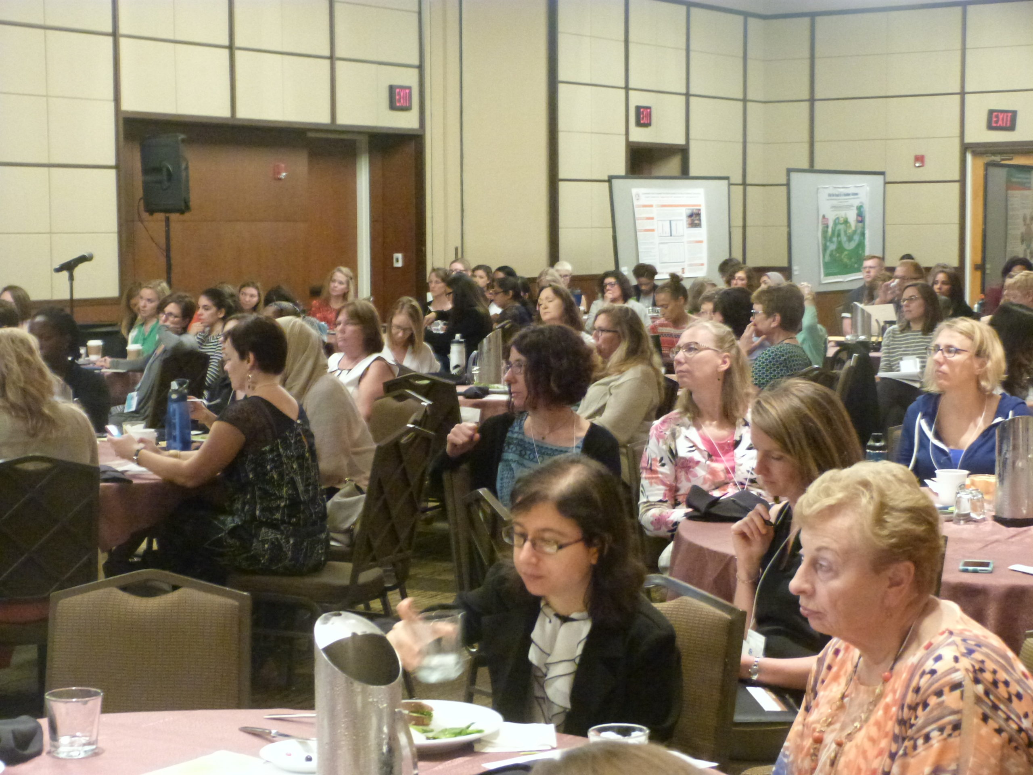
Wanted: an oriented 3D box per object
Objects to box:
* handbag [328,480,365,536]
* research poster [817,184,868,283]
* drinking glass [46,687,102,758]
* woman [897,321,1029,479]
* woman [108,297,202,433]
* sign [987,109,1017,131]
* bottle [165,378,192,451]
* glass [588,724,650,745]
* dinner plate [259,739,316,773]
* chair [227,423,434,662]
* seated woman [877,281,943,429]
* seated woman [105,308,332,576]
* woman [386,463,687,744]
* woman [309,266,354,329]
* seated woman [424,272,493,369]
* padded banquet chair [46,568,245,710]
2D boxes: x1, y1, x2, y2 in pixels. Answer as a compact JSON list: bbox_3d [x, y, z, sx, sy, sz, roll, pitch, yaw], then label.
[{"bbox_3d":[-0.591,0.421,7.642,0.270,0.210,0.140,1,4,14],"label":"handbag"},{"bbox_3d":[3.160,-1.488,20.800,0.020,0.914,1.180,0,4,32],"label":"research poster"},{"bbox_3d":[-0.705,0.534,3.421,0.090,0.094,0.090,0,4,0],"label":"drinking glass"},{"bbox_3d":[1.420,0.427,6.867,0.500,1.280,0.820,1,4,18],"label":"woman"},{"bbox_3d":[-1.923,0.122,11.418,0.750,1.270,0.500,1,5,23],"label":"woman"},{"bbox_3d":[5.110,-2.807,22.600,0.315,0.220,0.060,7,8,34],"label":"sign"},{"bbox_3d":[-1.258,0.107,7.976,0.090,0.275,0.090,-2,4,-17],"label":"bottle"},{"bbox_3d":[0.149,0.547,3.134,0.089,0.092,0.089,0,5,0],"label":"glass"},{"bbox_3d":[-0.303,0.572,3.300,0.180,0.023,0.180,0,5,0],"label":"dinner plate"},{"bbox_3d":[-0.585,0.586,7.291,0.590,0.930,0.440,2,5,25],"label":"chair"},{"bbox_3d":[2.120,0.031,11.950,0.500,1.220,0.780,3,5,33],"label":"seated woman"},{"bbox_3d":[-0.980,0.427,6.970,0.830,1.270,0.500,2,5,29],"label":"seated woman"},{"bbox_3d":[0.010,0.703,3.850,0.520,1.190,0.740,2,5,30],"label":"woman"},{"bbox_3d":[-1.460,-0.271,16.169,0.480,1.270,0.750,2,5,27],"label":"woman"},{"bbox_3d":[-0.482,-0.089,13.467,0.720,1.270,0.470,3,5,37],"label":"seated woman"},{"bbox_3d":[-0.715,0.836,4.070,0.450,0.900,0.580,-1,5,-2],"label":"padded banquet chair"}]

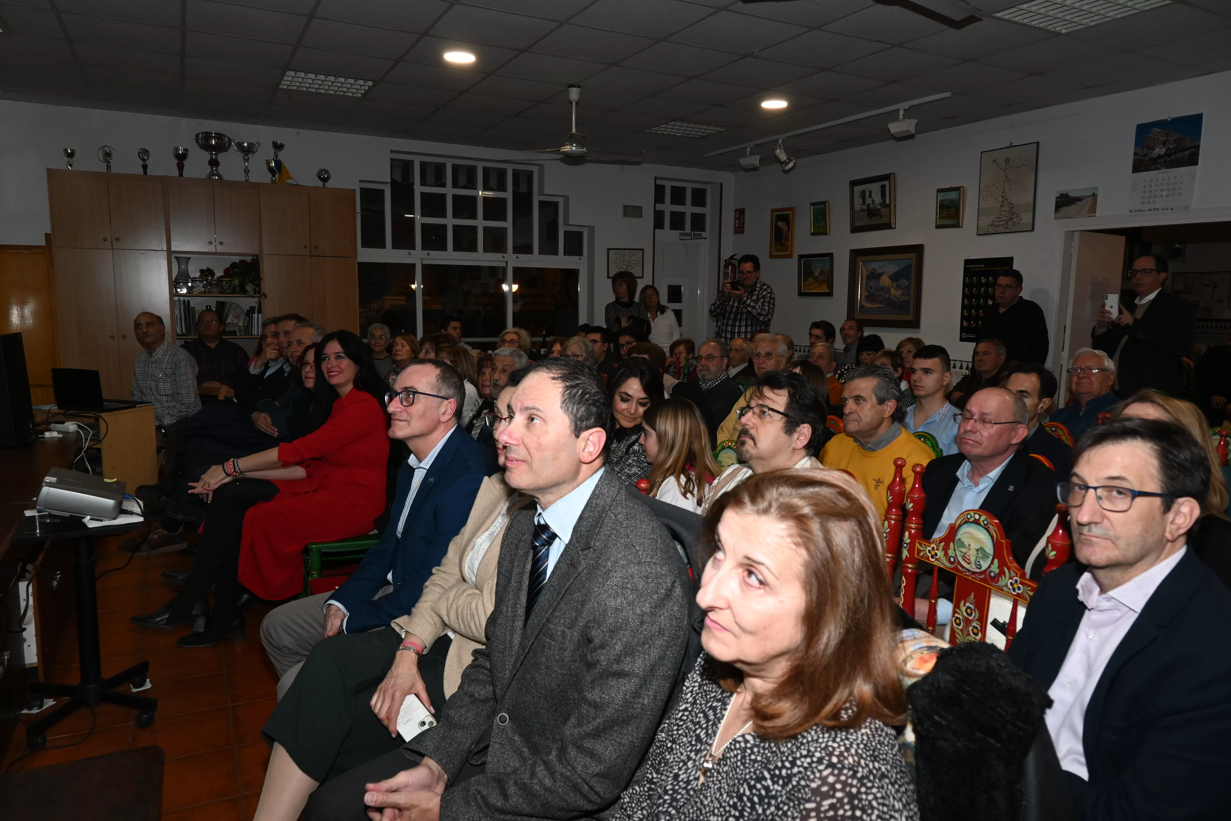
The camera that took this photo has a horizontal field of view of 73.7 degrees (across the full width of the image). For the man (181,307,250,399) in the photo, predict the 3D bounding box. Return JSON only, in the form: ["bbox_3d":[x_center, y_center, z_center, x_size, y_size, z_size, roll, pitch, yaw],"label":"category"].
[{"bbox_3d":[-3.066,-0.117,6.309,0.560,1.312,0.780,-3,9,-28],"label":"man"}]

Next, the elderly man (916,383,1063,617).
[{"bbox_3d":[1.020,0.533,2.592,0.770,1.205,0.530,-4,10,-33],"label":"elderly man"}]

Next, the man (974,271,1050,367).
[{"bbox_3d":[3.012,-0.240,6.322,0.330,1.674,0.520,-6,10,-39],"label":"man"}]

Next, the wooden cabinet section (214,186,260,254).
[{"bbox_3d":[-3.214,-1.593,6.952,0.345,0.540,0.420,-3,9,-28],"label":"wooden cabinet section"}]

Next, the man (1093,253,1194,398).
[{"bbox_3d":[3.278,-0.083,5.172,0.520,1.769,0.560,-2,9,-21],"label":"man"}]

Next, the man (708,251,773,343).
[{"bbox_3d":[1.158,-0.512,7.570,0.550,1.824,0.430,5,9,28],"label":"man"}]

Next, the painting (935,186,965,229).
[{"bbox_3d":[2.810,-1.708,6.919,0.045,0.335,0.280,-3,9,-28],"label":"painting"}]

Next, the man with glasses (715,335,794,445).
[{"bbox_3d":[0.729,0.202,4.552,0.720,1.228,0.550,-7,11,-42],"label":"man with glasses"}]

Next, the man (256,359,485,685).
[{"bbox_3d":[-0.672,0.493,2.388,0.760,1.280,0.530,-5,10,-35],"label":"man"}]

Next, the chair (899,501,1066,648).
[{"bbox_3d":[0.738,0.691,1.996,0.430,1.035,0.462,-3,9,-24],"label":"chair"}]

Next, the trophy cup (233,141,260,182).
[{"bbox_3d":[-3.195,-2.139,7.110,0.235,0.370,0.170,-3,9,-27],"label":"trophy cup"}]

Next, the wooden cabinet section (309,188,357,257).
[{"bbox_3d":[-2.610,-1.699,7.494,0.399,0.588,0.420,-3,9,-27],"label":"wooden cabinet section"}]

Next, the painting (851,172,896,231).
[{"bbox_3d":[2.388,-1.937,7.689,0.050,0.500,0.570,-3,9,-28],"label":"painting"}]

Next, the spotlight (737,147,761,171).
[{"bbox_3d":[1.264,-2.379,7.760,0.140,0.215,0.170,-3,9,-27],"label":"spotlight"}]

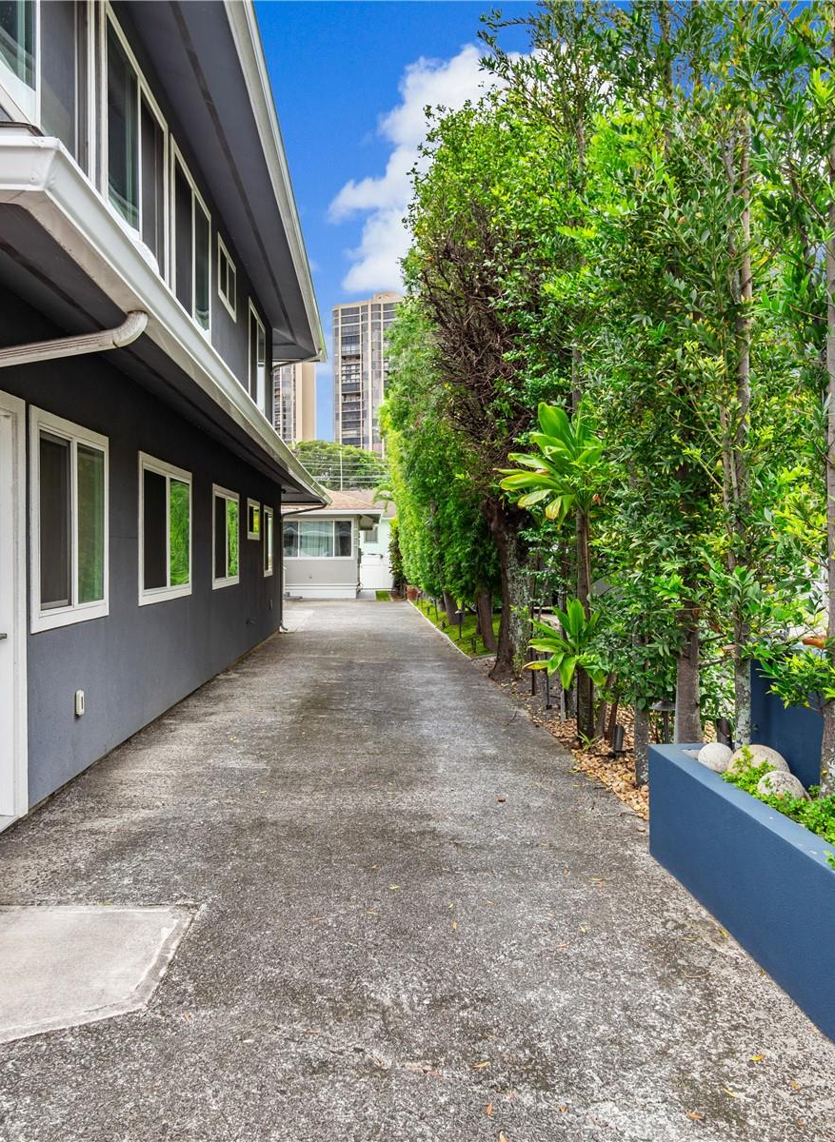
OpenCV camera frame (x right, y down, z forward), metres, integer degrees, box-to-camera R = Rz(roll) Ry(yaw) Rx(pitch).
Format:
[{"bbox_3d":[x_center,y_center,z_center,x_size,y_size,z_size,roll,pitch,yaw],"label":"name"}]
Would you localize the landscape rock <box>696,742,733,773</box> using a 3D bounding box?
[{"bbox_3d":[1.315,0.835,3.893,0.156,0.145,0.155,0,1,-3],"label":"landscape rock"}]

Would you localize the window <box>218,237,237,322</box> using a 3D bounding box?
[{"bbox_3d":[-2.437,-3.739,11.336,0.060,0.755,1.413,0,1,-3],"label":"window"}]

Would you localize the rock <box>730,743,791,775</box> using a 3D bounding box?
[{"bbox_3d":[1.444,0.827,3.719,0.245,0.190,0.235,0,1,-3],"label":"rock"}]

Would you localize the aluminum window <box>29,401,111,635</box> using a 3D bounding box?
[{"bbox_3d":[-2.142,-0.297,5.515,0.060,1.250,1.434,0,1,-3],"label":"aluminum window"}]

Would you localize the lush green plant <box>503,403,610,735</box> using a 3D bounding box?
[{"bbox_3d":[1.038,0.009,6.583,0.800,2.500,0.800,0,1,-3],"label":"lush green plant"}]

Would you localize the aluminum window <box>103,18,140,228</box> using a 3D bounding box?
[{"bbox_3d":[-2.205,-3.279,6.567,0.060,1.265,0.976,0,1,-3],"label":"aluminum window"}]

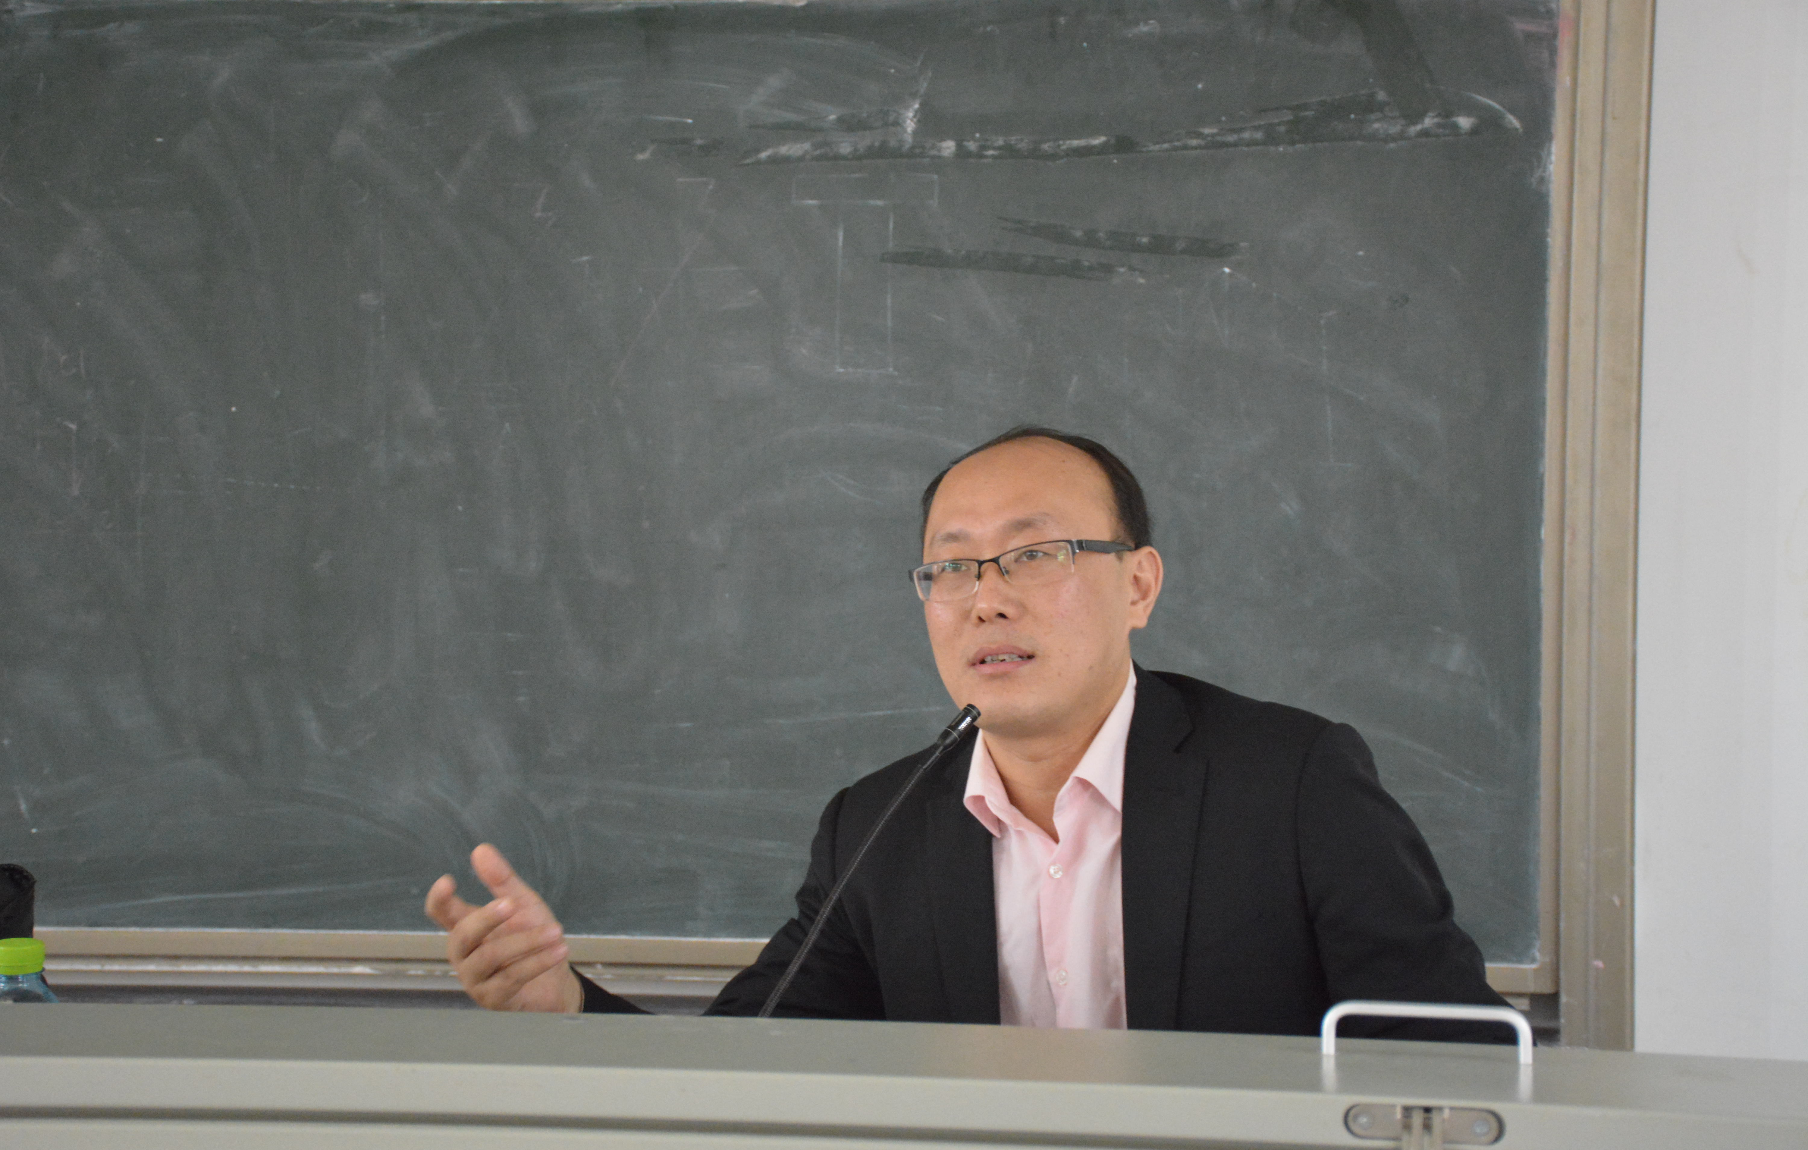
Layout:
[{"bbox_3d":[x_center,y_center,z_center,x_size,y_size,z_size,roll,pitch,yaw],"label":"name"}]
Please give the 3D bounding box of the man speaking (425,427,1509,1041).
[{"bbox_3d":[0.100,0.520,2.840,0.720,1.280,0.760,2,6,20],"label":"man speaking"}]

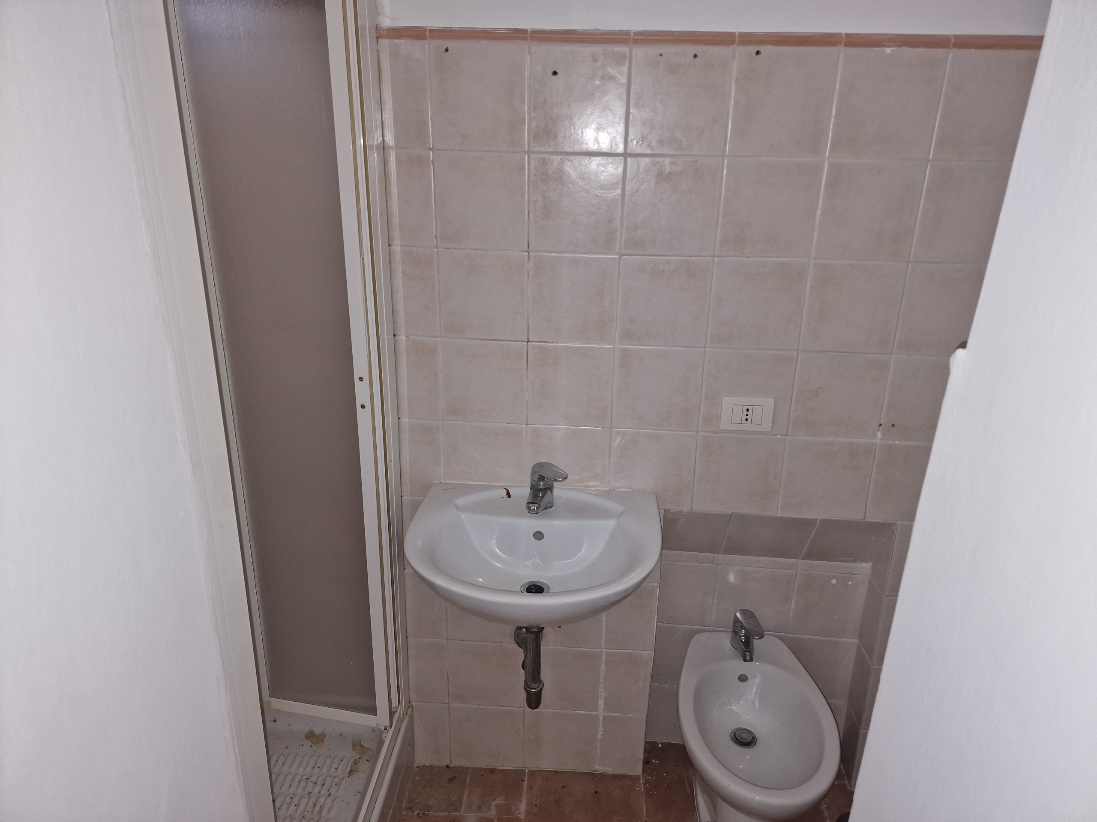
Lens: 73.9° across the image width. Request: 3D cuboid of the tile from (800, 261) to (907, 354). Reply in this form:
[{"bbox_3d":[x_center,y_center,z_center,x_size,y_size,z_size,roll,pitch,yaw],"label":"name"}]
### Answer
[{"bbox_3d":[0.660,-0.224,1.580,0.199,0.199,0.010,2,20,4],"label":"tile"}]

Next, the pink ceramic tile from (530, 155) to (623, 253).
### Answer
[{"bbox_3d":[0.060,-0.443,1.563,0.200,0.200,0.009,2,18,3],"label":"pink ceramic tile"}]

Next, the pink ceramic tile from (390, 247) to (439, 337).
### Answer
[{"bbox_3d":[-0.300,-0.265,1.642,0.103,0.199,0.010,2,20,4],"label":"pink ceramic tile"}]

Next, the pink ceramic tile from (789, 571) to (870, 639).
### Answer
[{"bbox_3d":[0.754,0.524,1.962,0.190,0.196,0.010,2,19,3],"label":"pink ceramic tile"}]

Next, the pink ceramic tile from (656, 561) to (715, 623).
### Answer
[{"bbox_3d":[0.370,0.502,1.994,0.159,0.199,0.010,2,20,4],"label":"pink ceramic tile"}]

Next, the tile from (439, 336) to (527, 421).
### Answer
[{"bbox_3d":[-0.151,-0.066,1.701,0.200,0.200,0.009,2,18,3],"label":"tile"}]

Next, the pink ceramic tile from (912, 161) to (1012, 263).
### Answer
[{"bbox_3d":[0.869,-0.409,1.507,0.200,0.200,0.010,2,19,3],"label":"pink ceramic tile"}]

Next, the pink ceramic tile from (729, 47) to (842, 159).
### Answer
[{"bbox_3d":[0.466,-0.613,1.455,0.199,0.199,0.010,2,20,4],"label":"pink ceramic tile"}]

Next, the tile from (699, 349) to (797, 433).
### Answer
[{"bbox_3d":[0.452,-0.042,1.659,0.200,0.200,0.010,2,19,3],"label":"tile"}]

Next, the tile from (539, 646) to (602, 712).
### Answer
[{"bbox_3d":[0.038,0.714,1.943,0.200,0.200,0.010,2,19,3],"label":"tile"}]

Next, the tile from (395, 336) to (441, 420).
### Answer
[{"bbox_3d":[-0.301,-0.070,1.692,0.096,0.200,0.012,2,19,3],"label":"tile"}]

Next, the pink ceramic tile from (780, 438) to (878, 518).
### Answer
[{"bbox_3d":[0.653,0.158,1.713,0.200,0.200,0.010,2,19,3],"label":"pink ceramic tile"}]

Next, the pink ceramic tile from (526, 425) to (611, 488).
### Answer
[{"bbox_3d":[0.047,0.129,1.756,0.199,0.195,0.010,2,20,4],"label":"pink ceramic tile"}]

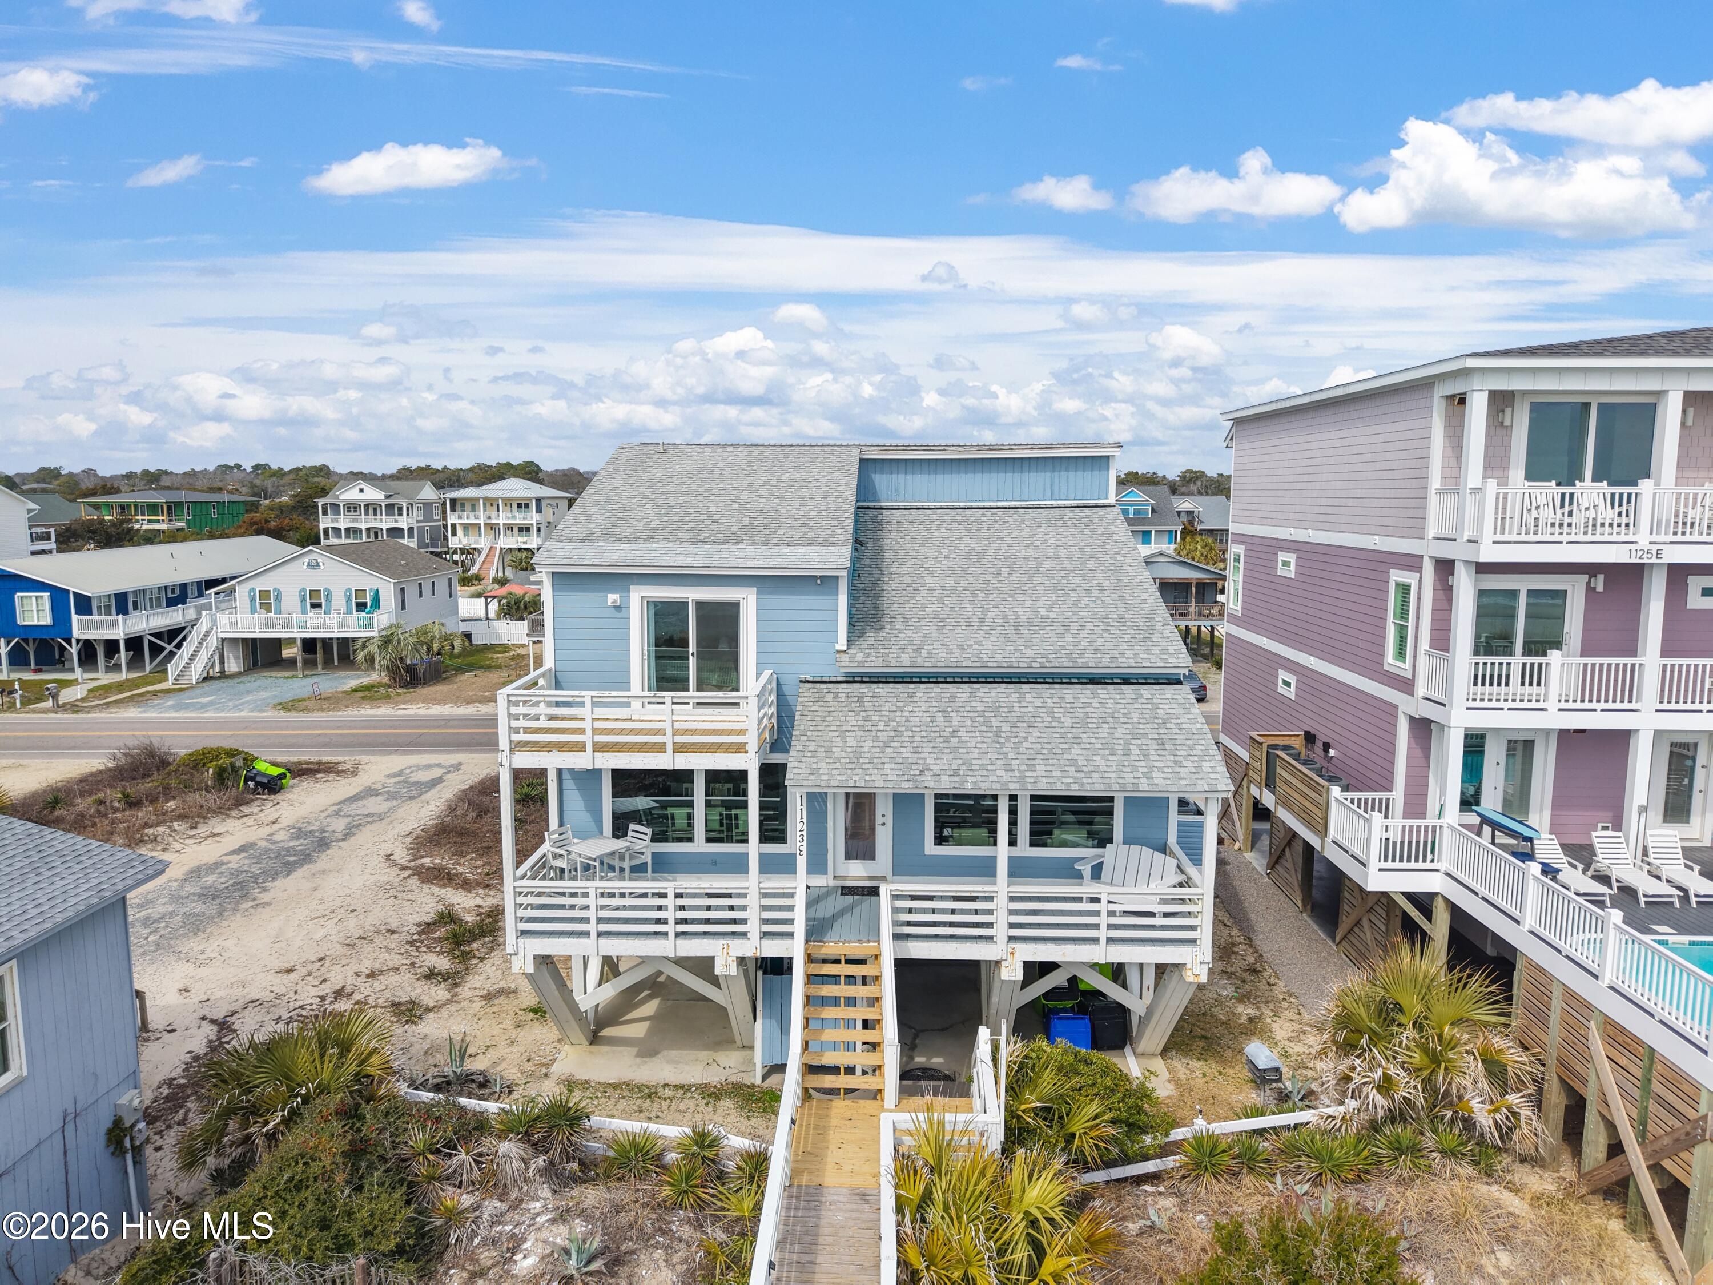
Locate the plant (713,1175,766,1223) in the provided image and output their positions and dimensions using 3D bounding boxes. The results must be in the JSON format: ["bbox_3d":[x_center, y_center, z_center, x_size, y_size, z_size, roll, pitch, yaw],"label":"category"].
[{"bbox_3d":[-1.440,6.847,14.615,0.655,0.458,0.655,0,7,1],"label":"plant"}]

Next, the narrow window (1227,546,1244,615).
[{"bbox_3d":[10.576,-1.713,33.071,0.100,1.900,1.180,1,7,1],"label":"narrow window"}]

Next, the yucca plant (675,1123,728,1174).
[{"bbox_3d":[-2.168,7.085,16.665,0.745,0.623,0.745,0,7,2],"label":"yucca plant"}]

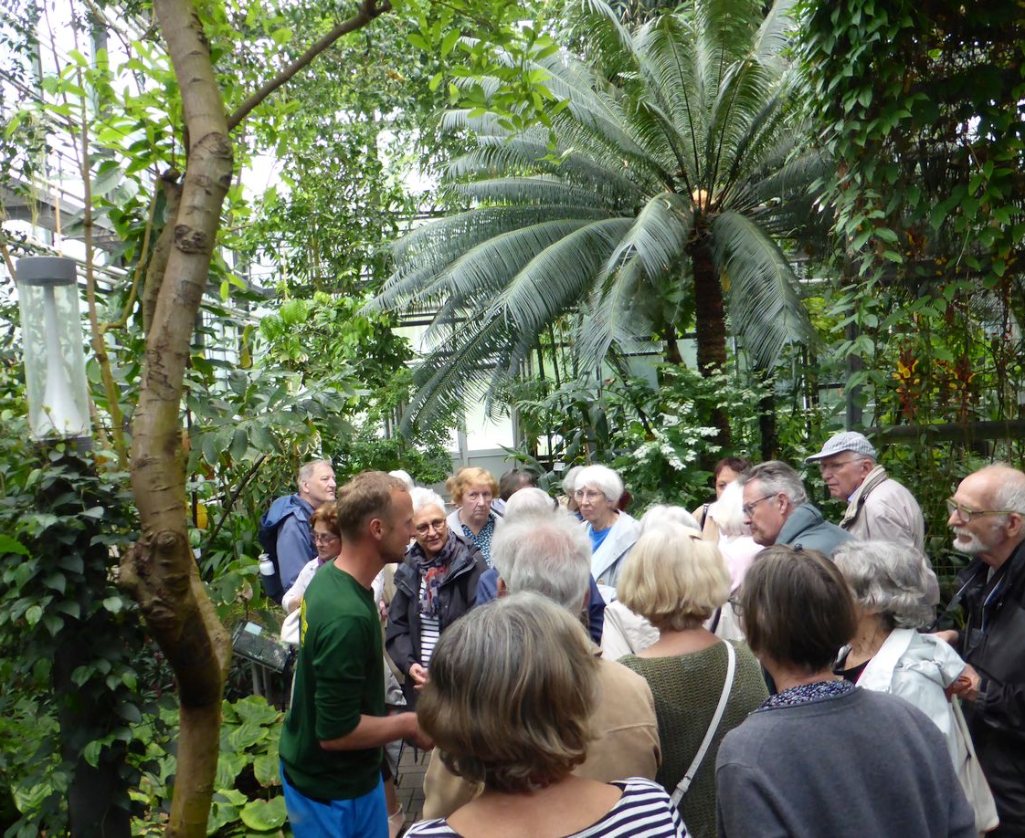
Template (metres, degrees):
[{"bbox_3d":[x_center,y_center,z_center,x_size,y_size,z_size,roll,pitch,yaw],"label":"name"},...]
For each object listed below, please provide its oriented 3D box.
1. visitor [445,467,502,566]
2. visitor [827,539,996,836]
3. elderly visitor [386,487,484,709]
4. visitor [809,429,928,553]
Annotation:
[{"bbox_3d":[-0.135,1.030,3.600,0.480,1.620,0.330,-2,3,-3],"label":"visitor"},{"bbox_3d":[0.950,1.080,1.950,0.400,1.600,0.480,-2,3,-6],"label":"visitor"},{"bbox_3d":[-0.255,1.075,3.130,0.460,1.610,0.350,-1,3,12],"label":"elderly visitor"},{"bbox_3d":[1.370,0.930,3.070,0.420,1.750,0.500,-3,3,-22],"label":"visitor"}]

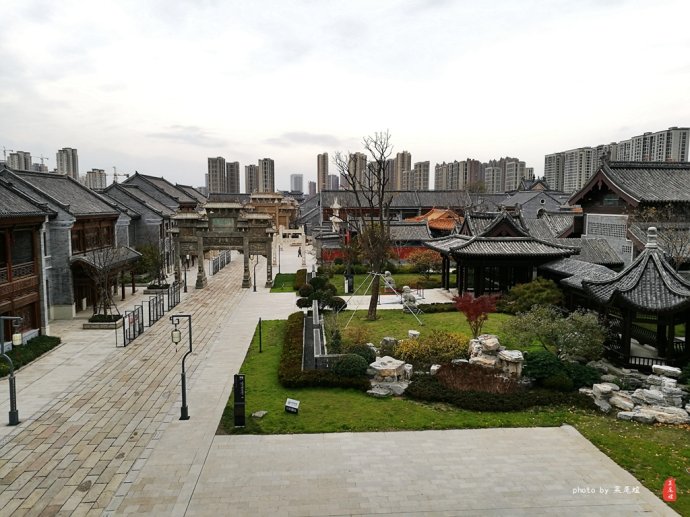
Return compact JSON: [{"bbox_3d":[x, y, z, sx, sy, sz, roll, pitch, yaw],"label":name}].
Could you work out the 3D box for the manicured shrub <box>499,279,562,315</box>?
[{"bbox_3d":[14.662,2.972,42.523,4.300,2.500,3.500,0,6,0],"label":"manicured shrub"}]

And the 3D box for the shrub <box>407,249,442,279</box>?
[{"bbox_3d":[8.729,0.575,57.213,4.000,3.250,3.700,0,6,-4],"label":"shrub"}]

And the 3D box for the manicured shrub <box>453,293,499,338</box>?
[{"bbox_3d":[7.661,3.410,31.410,2.700,2.750,2.400,0,6,-4],"label":"manicured shrub"}]

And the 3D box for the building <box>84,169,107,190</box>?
[{"bbox_3d":[-390.271,-111.312,843.236,26.000,61.000,18.000,0,6,-4],"label":"building"}]

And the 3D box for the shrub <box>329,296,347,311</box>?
[{"bbox_3d":[-0.503,3.616,41.592,1.250,1.050,1.250,0,6,0],"label":"shrub"}]

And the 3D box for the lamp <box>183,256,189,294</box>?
[{"bbox_3d":[-14.327,1.161,48.840,0.800,3.800,0.400,0,6,-4],"label":"lamp"}]

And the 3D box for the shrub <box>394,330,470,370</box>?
[{"bbox_3d":[4.724,4.790,29.044,3.850,1.550,2.400,0,6,0],"label":"shrub"}]

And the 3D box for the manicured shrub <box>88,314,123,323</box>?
[{"bbox_3d":[-15.983,4.029,36.006,1.850,0.260,1.600,0,6,-4],"label":"manicured shrub"}]

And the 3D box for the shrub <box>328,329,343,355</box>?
[{"bbox_3d":[-0.513,4.672,30.643,0.750,1.400,0.750,0,6,0],"label":"shrub"}]

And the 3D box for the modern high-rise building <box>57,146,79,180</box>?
[{"bbox_3d":[-437.015,-128.955,845.984,24.000,89.500,19.000,0,6,-4],"label":"modern high-rise building"}]

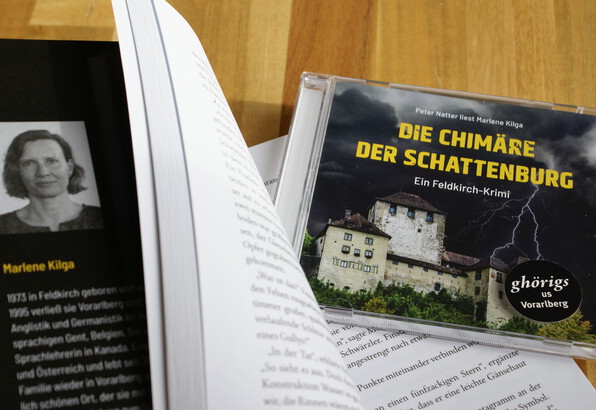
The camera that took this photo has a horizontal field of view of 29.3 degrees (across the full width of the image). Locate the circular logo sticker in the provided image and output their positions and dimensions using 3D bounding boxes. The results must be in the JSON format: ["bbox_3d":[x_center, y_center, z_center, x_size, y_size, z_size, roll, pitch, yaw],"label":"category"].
[{"bbox_3d":[0.096,0.033,0.446,0.030,0.001,0.030,-2,51,-2],"label":"circular logo sticker"}]

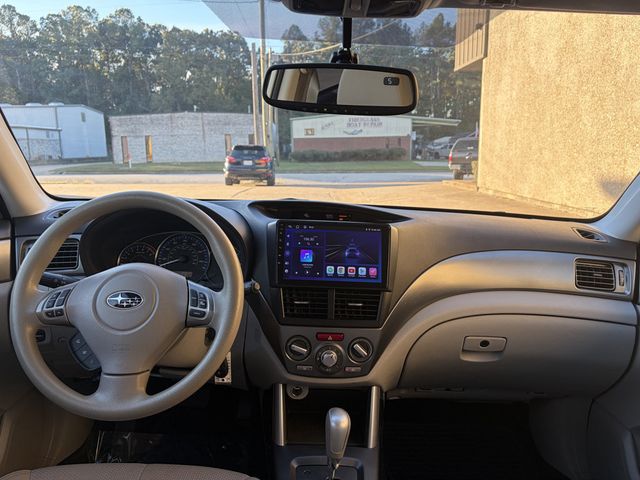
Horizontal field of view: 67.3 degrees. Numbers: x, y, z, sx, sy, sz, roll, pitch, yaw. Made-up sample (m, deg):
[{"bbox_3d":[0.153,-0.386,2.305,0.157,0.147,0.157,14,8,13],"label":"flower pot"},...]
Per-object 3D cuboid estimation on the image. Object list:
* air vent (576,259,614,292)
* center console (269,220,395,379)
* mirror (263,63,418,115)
[{"bbox_3d":[0.601,0.080,1.050,0.085,0.067,0.030,2,3,0],"label":"air vent"},{"bbox_3d":[0.024,0.119,0.965,0.245,0.305,0.090,2,-8,0],"label":"center console"},{"bbox_3d":[0.034,-0.247,0.785,0.252,0.076,0.045,5,15,11],"label":"mirror"}]

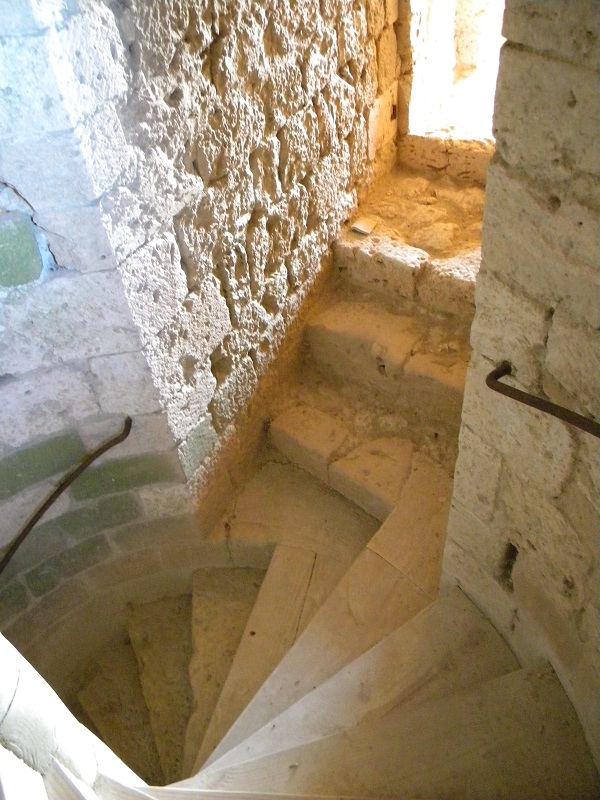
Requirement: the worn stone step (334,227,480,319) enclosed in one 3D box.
[{"bbox_3d":[0.554,-0.612,3.204,0.823,0.277,0.255,22,50,27],"label":"worn stone step"}]

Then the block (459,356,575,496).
[{"bbox_3d":[0.590,0.014,1.550,0.220,0.252,0.319,-26,46,-19],"label":"block"}]

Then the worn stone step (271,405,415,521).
[{"bbox_3d":[0.236,0.290,3.067,0.749,0.208,0.287,29,54,32],"label":"worn stone step"}]

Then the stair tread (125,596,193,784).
[{"bbox_3d":[-0.545,1.248,2.846,0.356,0.170,0.827,-14,43,-8],"label":"stair tread"}]

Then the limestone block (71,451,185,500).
[{"bbox_3d":[-0.675,0.214,2.483,0.417,0.200,0.200,-12,43,-6],"label":"limestone block"}]

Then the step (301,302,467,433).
[{"bbox_3d":[0.495,-0.182,3.169,0.920,0.291,0.309,24,51,29],"label":"step"}]

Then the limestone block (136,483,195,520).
[{"bbox_3d":[-0.545,0.336,2.644,0.204,0.183,0.200,-8,43,-2],"label":"limestone block"}]

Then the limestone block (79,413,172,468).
[{"bbox_3d":[-0.674,0.070,2.517,0.340,0.194,0.223,-10,43,-3],"label":"limestone block"}]

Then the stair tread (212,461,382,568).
[{"bbox_3d":[0.018,0.588,3.088,0.767,0.213,0.470,7,45,15],"label":"stair tread"}]

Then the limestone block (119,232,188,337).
[{"bbox_3d":[-0.529,-0.388,2.065,0.200,0.275,0.254,17,48,24],"label":"limestone block"}]

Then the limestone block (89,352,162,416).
[{"bbox_3d":[-0.586,-0.121,2.220,0.200,0.258,0.200,-8,43,-1],"label":"limestone block"}]

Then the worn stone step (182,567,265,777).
[{"bbox_3d":[-0.298,1.128,2.667,0.397,0.170,0.881,-2,43,5],"label":"worn stone step"}]

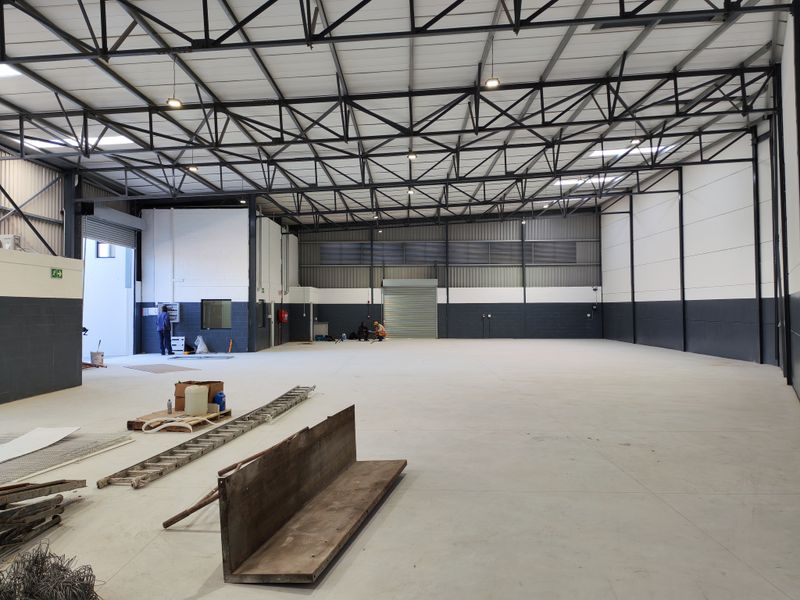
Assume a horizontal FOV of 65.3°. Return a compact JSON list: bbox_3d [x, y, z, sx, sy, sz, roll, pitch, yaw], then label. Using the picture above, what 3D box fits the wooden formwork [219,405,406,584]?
[{"bbox_3d":[-0.506,1.359,4.982,0.556,0.615,2.720,-5,-1,12],"label":"wooden formwork"}]

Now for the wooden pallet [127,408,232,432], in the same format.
[{"bbox_3d":[-3.069,1.679,8.828,0.950,0.125,1.200,0,-1,10],"label":"wooden pallet"}]

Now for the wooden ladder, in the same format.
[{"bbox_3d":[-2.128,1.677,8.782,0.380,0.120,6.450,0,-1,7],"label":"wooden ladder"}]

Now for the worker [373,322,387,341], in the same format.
[{"bbox_3d":[-0.955,1.499,30.491,0.720,0.970,0.550,0,-1,-12],"label":"worker"}]

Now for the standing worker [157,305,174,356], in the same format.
[{"bbox_3d":[-8.218,1.058,21.851,0.520,1.700,0.480,-1,-1,37],"label":"standing worker"}]

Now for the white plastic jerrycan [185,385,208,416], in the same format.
[{"bbox_3d":[-2.880,1.401,8.832,0.320,0.430,0.280,0,-1,-18],"label":"white plastic jerrycan"}]

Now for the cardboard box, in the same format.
[{"bbox_3d":[-2.990,1.426,9.303,0.490,0.390,0.480,0,-1,10],"label":"cardboard box"}]

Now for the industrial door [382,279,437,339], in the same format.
[{"bbox_3d":[0.541,0.455,32.517,2.860,3.100,0.350,0,-1,0],"label":"industrial door"}]

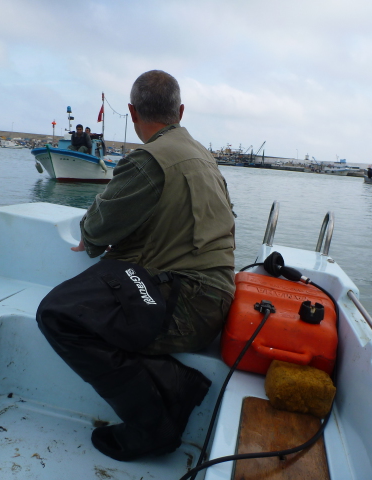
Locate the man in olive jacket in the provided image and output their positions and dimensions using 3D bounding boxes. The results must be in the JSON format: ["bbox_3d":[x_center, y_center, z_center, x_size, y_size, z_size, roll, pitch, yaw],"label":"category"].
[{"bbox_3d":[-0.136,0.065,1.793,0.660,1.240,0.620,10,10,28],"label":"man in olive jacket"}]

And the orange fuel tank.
[{"bbox_3d":[0.303,0.267,1.656,0.350,0.220,0.270,7,9,10],"label":"orange fuel tank"}]

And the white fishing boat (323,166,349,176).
[{"bbox_3d":[46.238,-21.559,159.940,8.200,3.200,2.800,7,9,12],"label":"white fishing boat"}]

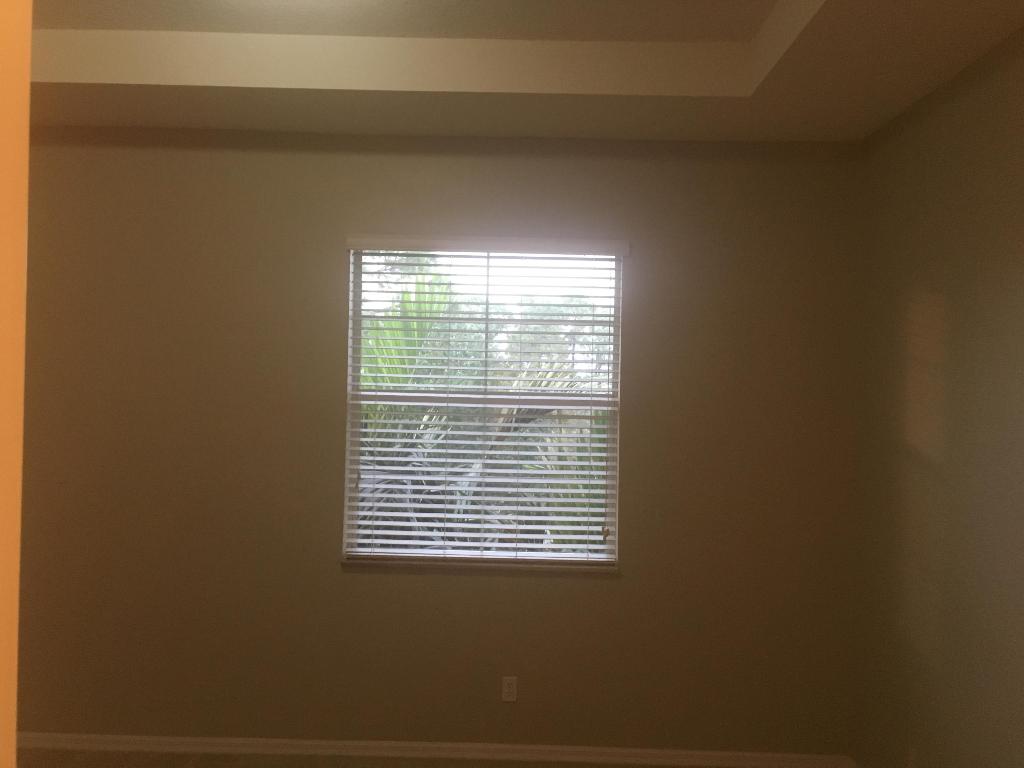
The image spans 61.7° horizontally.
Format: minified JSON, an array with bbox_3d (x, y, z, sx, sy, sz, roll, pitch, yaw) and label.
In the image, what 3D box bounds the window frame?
[{"bbox_3d":[-0.138,0.099,4.060,1.285,1.485,0.065,1,-1,0],"label":"window frame"}]

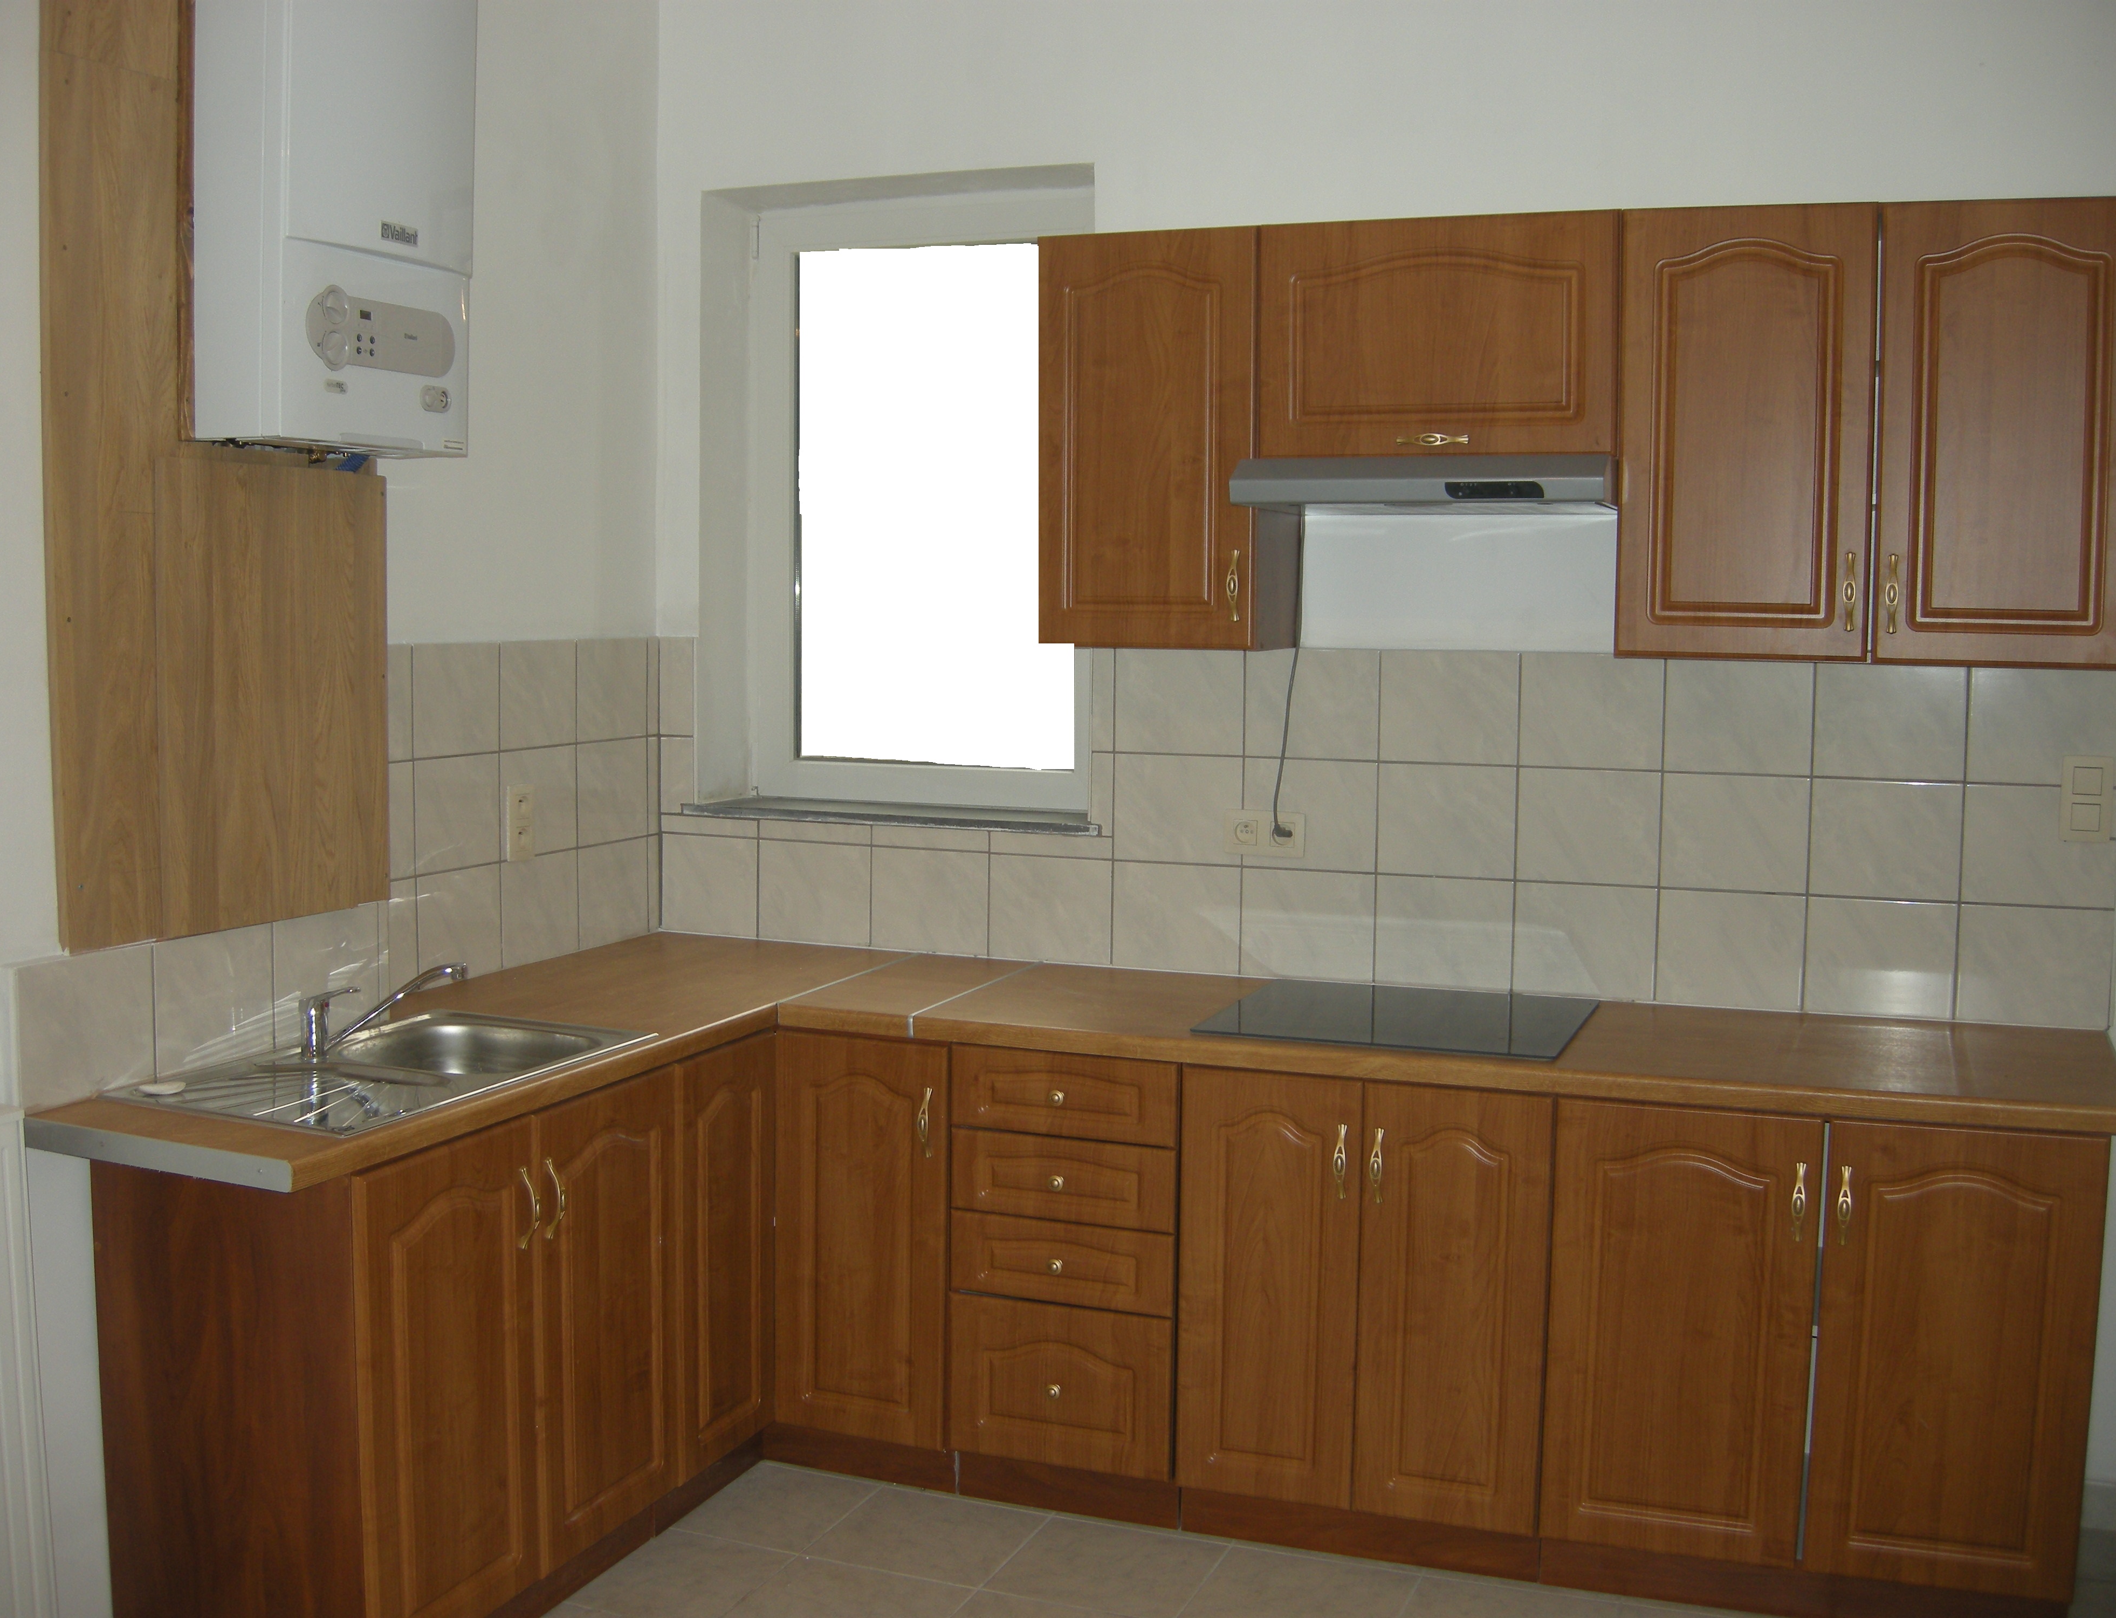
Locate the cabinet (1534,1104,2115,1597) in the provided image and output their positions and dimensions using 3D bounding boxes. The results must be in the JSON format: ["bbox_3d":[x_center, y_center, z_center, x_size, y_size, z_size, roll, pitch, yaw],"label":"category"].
[{"bbox_3d":[1.208,0.775,3.456,0.810,0.711,0.532,2,5,21],"label":"cabinet"}]

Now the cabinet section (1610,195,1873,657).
[{"bbox_3d":[1.138,-0.603,3.580,0.397,0.712,0.301,3,6,21],"label":"cabinet section"}]

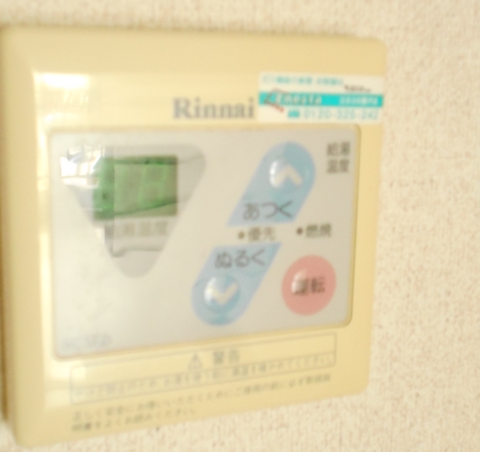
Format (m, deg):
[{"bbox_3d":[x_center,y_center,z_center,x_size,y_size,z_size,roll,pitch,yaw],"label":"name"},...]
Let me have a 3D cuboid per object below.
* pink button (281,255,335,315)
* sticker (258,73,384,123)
[{"bbox_3d":[0.023,0.020,0.269,0.020,0.020,0.003,-4,13,-22],"label":"pink button"},{"bbox_3d":[0.026,-0.040,0.258,0.044,0.015,0.001,-4,13,-22],"label":"sticker"}]

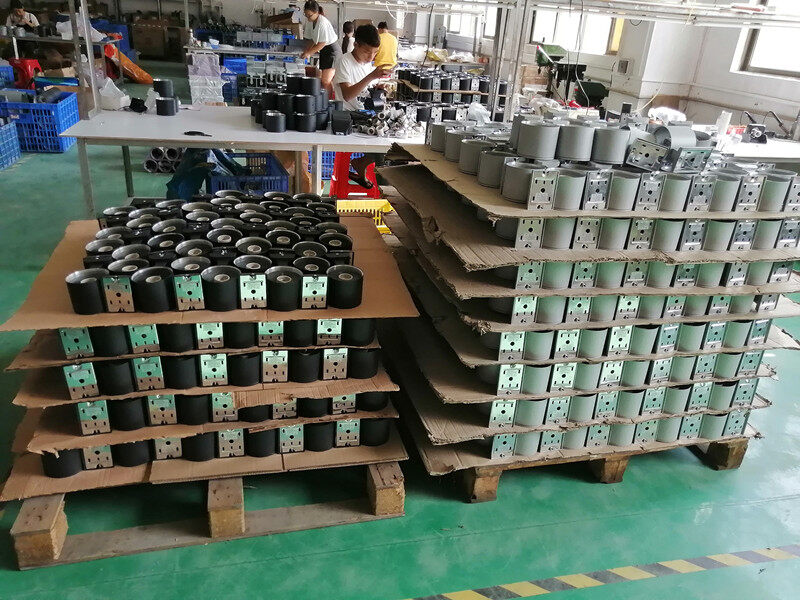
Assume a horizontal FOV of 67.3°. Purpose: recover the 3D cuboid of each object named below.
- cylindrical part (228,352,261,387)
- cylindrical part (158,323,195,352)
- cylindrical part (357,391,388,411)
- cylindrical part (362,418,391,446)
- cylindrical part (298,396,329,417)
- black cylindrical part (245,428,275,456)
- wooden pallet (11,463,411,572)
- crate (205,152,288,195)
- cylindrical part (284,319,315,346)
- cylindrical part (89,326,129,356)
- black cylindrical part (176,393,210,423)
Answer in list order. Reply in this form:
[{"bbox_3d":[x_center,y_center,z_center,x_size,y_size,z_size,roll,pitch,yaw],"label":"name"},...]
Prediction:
[{"bbox_3d":[-0.501,0.206,1.954,0.109,0.103,0.109,-3,25,-14],"label":"cylindrical part"},{"bbox_3d":[-0.697,0.092,1.878,0.109,0.103,0.109,-3,25,-14],"label":"cylindrical part"},{"bbox_3d":[-0.102,0.307,2.086,0.123,0.105,0.123,3,25,-2],"label":"cylindrical part"},{"bbox_3d":[-0.089,0.435,2.102,0.109,0.103,0.109,3,24,-2],"label":"cylindrical part"},{"bbox_3d":[-0.296,0.317,2.036,0.123,0.105,0.123,-2,26,-13],"label":"cylindrical part"},{"bbox_3d":[-0.469,0.447,2.014,0.109,0.103,0.109,-3,25,-14],"label":"black cylindrical part"},{"bbox_3d":[-0.657,0.447,2.289,1.121,0.137,1.100,-3,25,-14],"label":"wooden pallet"},{"bbox_3d":[-1.183,-0.857,4.646,0.542,0.380,0.711,-5,27,-19],"label":"crate"},{"bbox_3d":[-0.323,0.080,1.964,0.109,0.103,0.109,-3,25,-14],"label":"cylindrical part"},{"bbox_3d":[-0.895,0.101,1.875,0.123,0.105,0.123,-2,26,-13],"label":"cylindrical part"},{"bbox_3d":[-0.663,0.332,1.947,0.109,0.103,0.109,-3,25,-14],"label":"black cylindrical part"}]

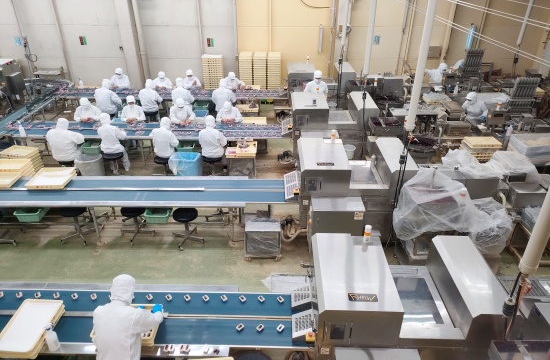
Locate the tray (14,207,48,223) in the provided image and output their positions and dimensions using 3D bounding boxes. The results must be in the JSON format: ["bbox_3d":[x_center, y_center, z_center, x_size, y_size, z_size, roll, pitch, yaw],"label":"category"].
[{"bbox_3d":[-3.741,0.463,6.761,0.443,0.168,0.500,1,29,1],"label":"tray"}]

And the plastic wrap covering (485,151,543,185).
[{"bbox_3d":[3.504,-0.108,6.409,0.580,0.420,0.750,0,30,0],"label":"plastic wrap covering"}]

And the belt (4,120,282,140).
[{"bbox_3d":[-2.430,-0.852,7.948,5.000,0.130,0.700,0,30,0],"label":"belt"}]

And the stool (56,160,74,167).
[{"bbox_3d":[-3.758,-0.159,7.878,0.420,0.530,0.420,0,30,0],"label":"stool"}]

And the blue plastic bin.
[{"bbox_3d":[-1.576,-0.188,7.850,0.520,0.560,0.440,0,30,0],"label":"blue plastic bin"}]

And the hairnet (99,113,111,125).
[{"bbox_3d":[-3.188,-1.144,8.019,0.210,0.230,0.240,8,30,14],"label":"hairnet"}]

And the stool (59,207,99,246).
[{"bbox_3d":[-2.969,0.644,6.473,0.420,0.560,0.420,0,30,0],"label":"stool"}]

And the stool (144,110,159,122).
[{"bbox_3d":[-2.758,-1.277,9.577,0.420,0.480,0.420,0,30,0],"label":"stool"}]

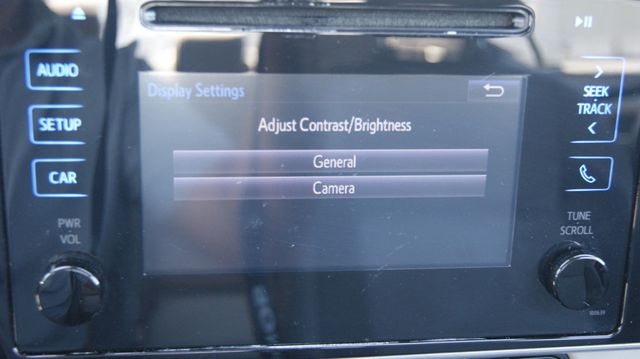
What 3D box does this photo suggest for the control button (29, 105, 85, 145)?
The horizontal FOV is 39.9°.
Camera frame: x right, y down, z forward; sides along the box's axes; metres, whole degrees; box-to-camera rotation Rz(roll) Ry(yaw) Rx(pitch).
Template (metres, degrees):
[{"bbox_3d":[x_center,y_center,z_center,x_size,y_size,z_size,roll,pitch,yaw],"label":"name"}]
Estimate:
[{"bbox_3d":[-0.088,-0.018,0.296,0.019,0.013,0.003,0,15,-8],"label":"control button"}]

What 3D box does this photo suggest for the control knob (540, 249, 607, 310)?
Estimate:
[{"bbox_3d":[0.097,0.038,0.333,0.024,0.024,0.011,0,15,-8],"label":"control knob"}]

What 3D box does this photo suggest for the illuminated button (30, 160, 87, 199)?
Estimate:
[{"bbox_3d":[-0.088,0.000,0.301,0.019,0.013,0.003,0,15,-8],"label":"illuminated button"}]

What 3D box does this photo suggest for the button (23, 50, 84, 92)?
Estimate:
[{"bbox_3d":[-0.087,-0.036,0.291,0.019,0.013,0.003,0,15,-8],"label":"button"}]

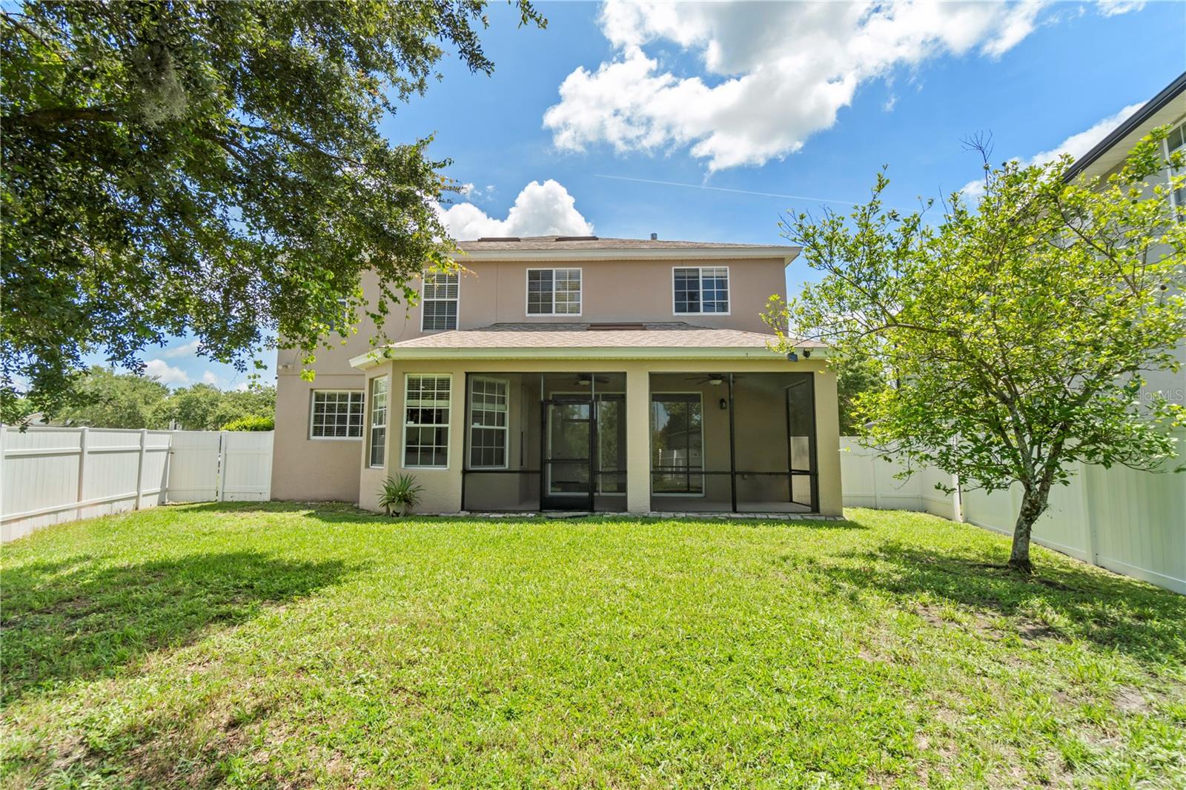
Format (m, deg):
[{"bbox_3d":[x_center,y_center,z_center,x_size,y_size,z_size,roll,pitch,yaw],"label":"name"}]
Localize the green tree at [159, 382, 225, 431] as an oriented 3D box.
[{"bbox_3d":[-30.900,2.100,38.000,4.400,6.000,4.400,4,-7,-39],"label":"green tree"}]

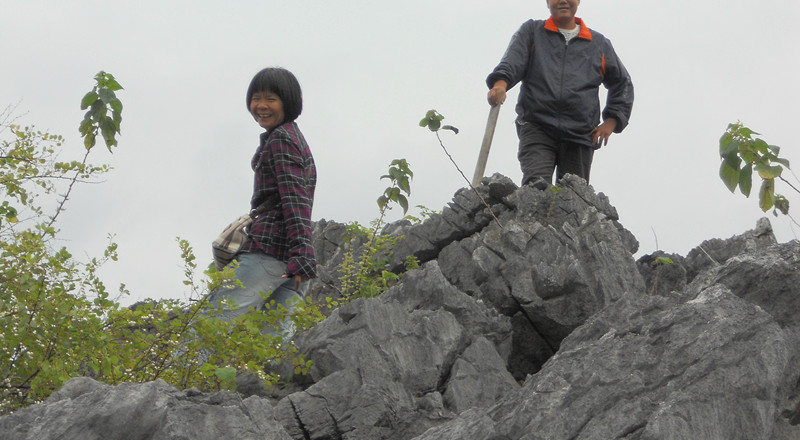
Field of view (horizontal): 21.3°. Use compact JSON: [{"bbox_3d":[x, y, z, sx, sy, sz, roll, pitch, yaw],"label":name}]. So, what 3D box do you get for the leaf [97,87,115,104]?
[{"bbox_3d":[-0.956,-0.404,6.900,0.058,0.058,0.035,0,-11,0],"label":"leaf"}]

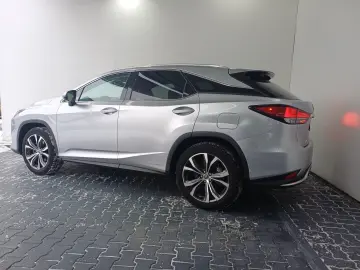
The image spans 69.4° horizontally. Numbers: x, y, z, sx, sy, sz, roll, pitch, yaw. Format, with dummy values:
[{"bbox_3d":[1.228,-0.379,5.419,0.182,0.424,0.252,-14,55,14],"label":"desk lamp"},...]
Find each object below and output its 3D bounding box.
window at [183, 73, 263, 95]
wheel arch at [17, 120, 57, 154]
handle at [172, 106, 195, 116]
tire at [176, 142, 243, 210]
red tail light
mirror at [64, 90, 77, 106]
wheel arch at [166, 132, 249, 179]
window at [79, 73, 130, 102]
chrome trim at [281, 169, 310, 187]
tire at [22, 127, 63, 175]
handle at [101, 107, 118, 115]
[{"bbox_3d":[0.442,-0.602,2.997,0.940,0.310,0.080,4,-18,18],"label":"window"},{"bbox_3d":[-2.217,0.007,4.080,0.930,0.510,0.120,5,7,24],"label":"wheel arch"},{"bbox_3d":[0.047,-0.276,2.979,0.270,0.090,0.060,5,7,24],"label":"handle"},{"bbox_3d":[0.326,0.468,3.045,0.765,0.765,0.250,5,7,24],"label":"tire"},{"bbox_3d":[1.068,-0.226,2.762,0.600,0.210,0.400,5,7,24],"label":"red tail light"},{"bbox_3d":[-1.510,-0.510,3.581,0.120,0.200,0.180,5,7,24],"label":"mirror"},{"bbox_3d":[0.302,0.211,2.937,1.000,0.530,0.120,5,7,24],"label":"wheel arch"},{"bbox_3d":[-1.082,-0.680,3.654,0.800,0.440,0.070,5,-18,24],"label":"window"},{"bbox_3d":[1.231,0.434,2.773,0.270,0.170,0.330,5,7,24],"label":"chrome trim"},{"bbox_3d":[-2.207,0.248,4.193,0.765,0.765,0.250,5,7,24],"label":"tire"},{"bbox_3d":[-0.922,-0.321,3.444,0.270,0.090,0.060,5,7,24],"label":"handle"}]

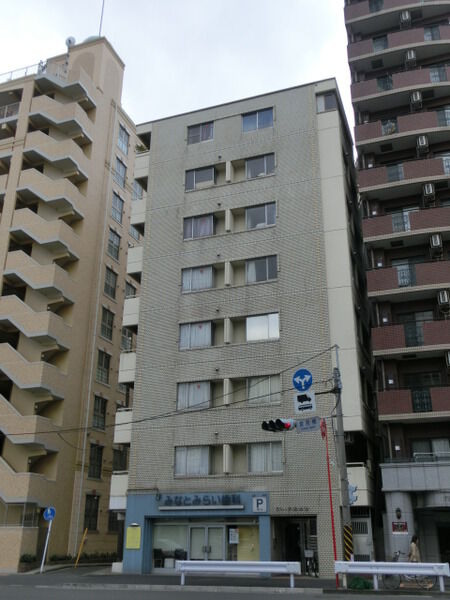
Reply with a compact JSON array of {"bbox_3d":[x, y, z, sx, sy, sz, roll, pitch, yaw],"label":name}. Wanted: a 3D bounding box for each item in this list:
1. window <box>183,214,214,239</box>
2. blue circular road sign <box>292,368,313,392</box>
[{"bbox_3d":[-1.327,-3.686,28.886,1.633,1.259,0.140,-7,-23,18],"label":"window"},{"bbox_3d":[2.911,3.004,21.400,0.900,0.900,0.060,-17,-28,36],"label":"blue circular road sign"}]

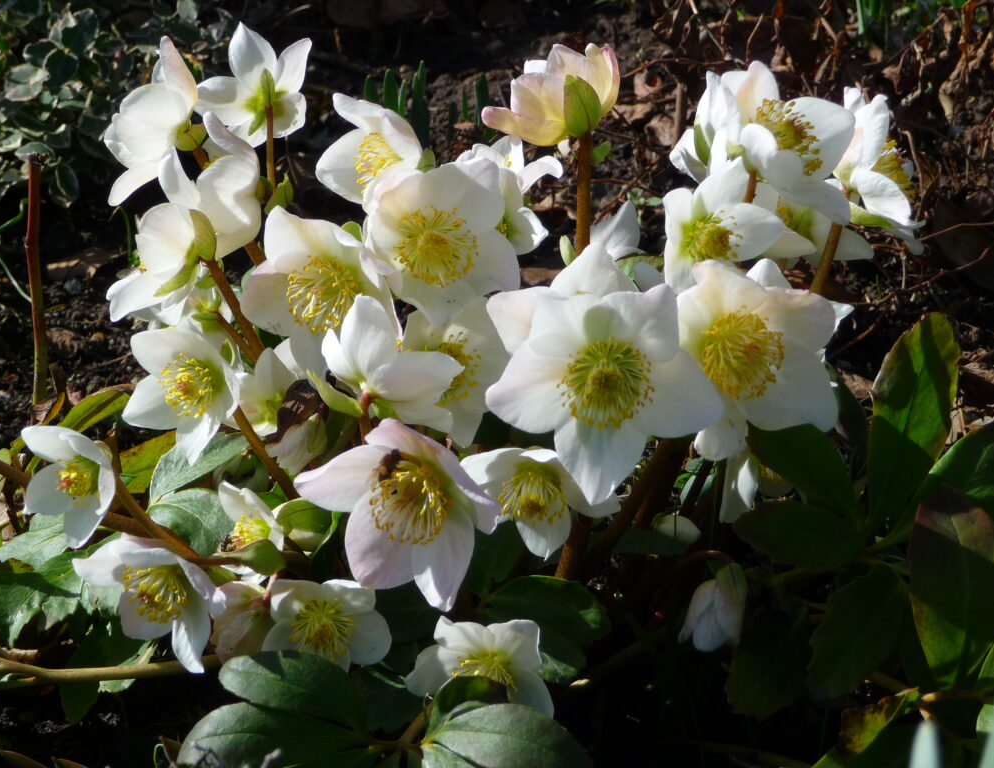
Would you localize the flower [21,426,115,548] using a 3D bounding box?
[{"bbox_3d":[-0.158,0.038,1.120,0.039,0.042,0.027,19,22,35],"label":"flower"}]

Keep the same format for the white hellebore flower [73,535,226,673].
[{"bbox_3d":[-0.127,0.080,1.110,0.052,0.047,0.030,13,17,23],"label":"white hellebore flower"}]

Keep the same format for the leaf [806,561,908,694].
[{"bbox_3d":[0.128,0.088,1.090,0.031,0.010,0.055,25,70,20],"label":"leaf"}]

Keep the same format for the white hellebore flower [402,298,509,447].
[{"bbox_3d":[-0.018,-0.004,1.150,0.049,0.054,0.025,-7,9,-14],"label":"white hellebore flower"}]

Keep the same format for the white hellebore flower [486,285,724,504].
[{"bbox_3d":[0.037,0.004,1.050,0.081,0.074,0.030,0,5,0],"label":"white hellebore flower"}]

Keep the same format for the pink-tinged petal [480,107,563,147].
[{"bbox_3d":[0.011,-0.095,1.130,0.026,0.014,0.024,-25,37,-38],"label":"pink-tinged petal"}]

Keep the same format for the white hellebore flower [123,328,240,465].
[{"bbox_3d":[-0.118,0.005,1.140,0.044,0.047,0.025,13,11,26],"label":"white hellebore flower"}]

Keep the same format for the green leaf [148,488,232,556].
[{"bbox_3d":[-0.114,0.052,1.140,0.034,0.012,0.026,19,44,21],"label":"green leaf"}]

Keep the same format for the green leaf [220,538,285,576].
[{"bbox_3d":[-0.089,0.063,1.110,0.024,0.009,0.014,-7,41,-8],"label":"green leaf"}]

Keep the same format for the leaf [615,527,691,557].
[{"bbox_3d":[0.059,0.060,1.160,0.030,0.006,0.018,8,42,9],"label":"leaf"}]

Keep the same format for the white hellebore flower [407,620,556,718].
[{"bbox_3d":[-0.006,0.100,1.060,0.050,0.040,0.026,1,24,3],"label":"white hellebore flower"}]

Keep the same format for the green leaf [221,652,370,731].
[{"bbox_3d":[-0.070,0.107,1.050,0.056,0.010,0.030,15,46,24],"label":"green leaf"}]

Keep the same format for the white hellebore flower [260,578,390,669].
[{"bbox_3d":[-0.062,0.089,1.110,0.046,0.040,0.022,1,6,3],"label":"white hellebore flower"}]

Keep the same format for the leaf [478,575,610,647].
[{"bbox_3d":[0.017,0.082,1.100,0.047,0.010,0.029,4,41,0],"label":"leaf"}]

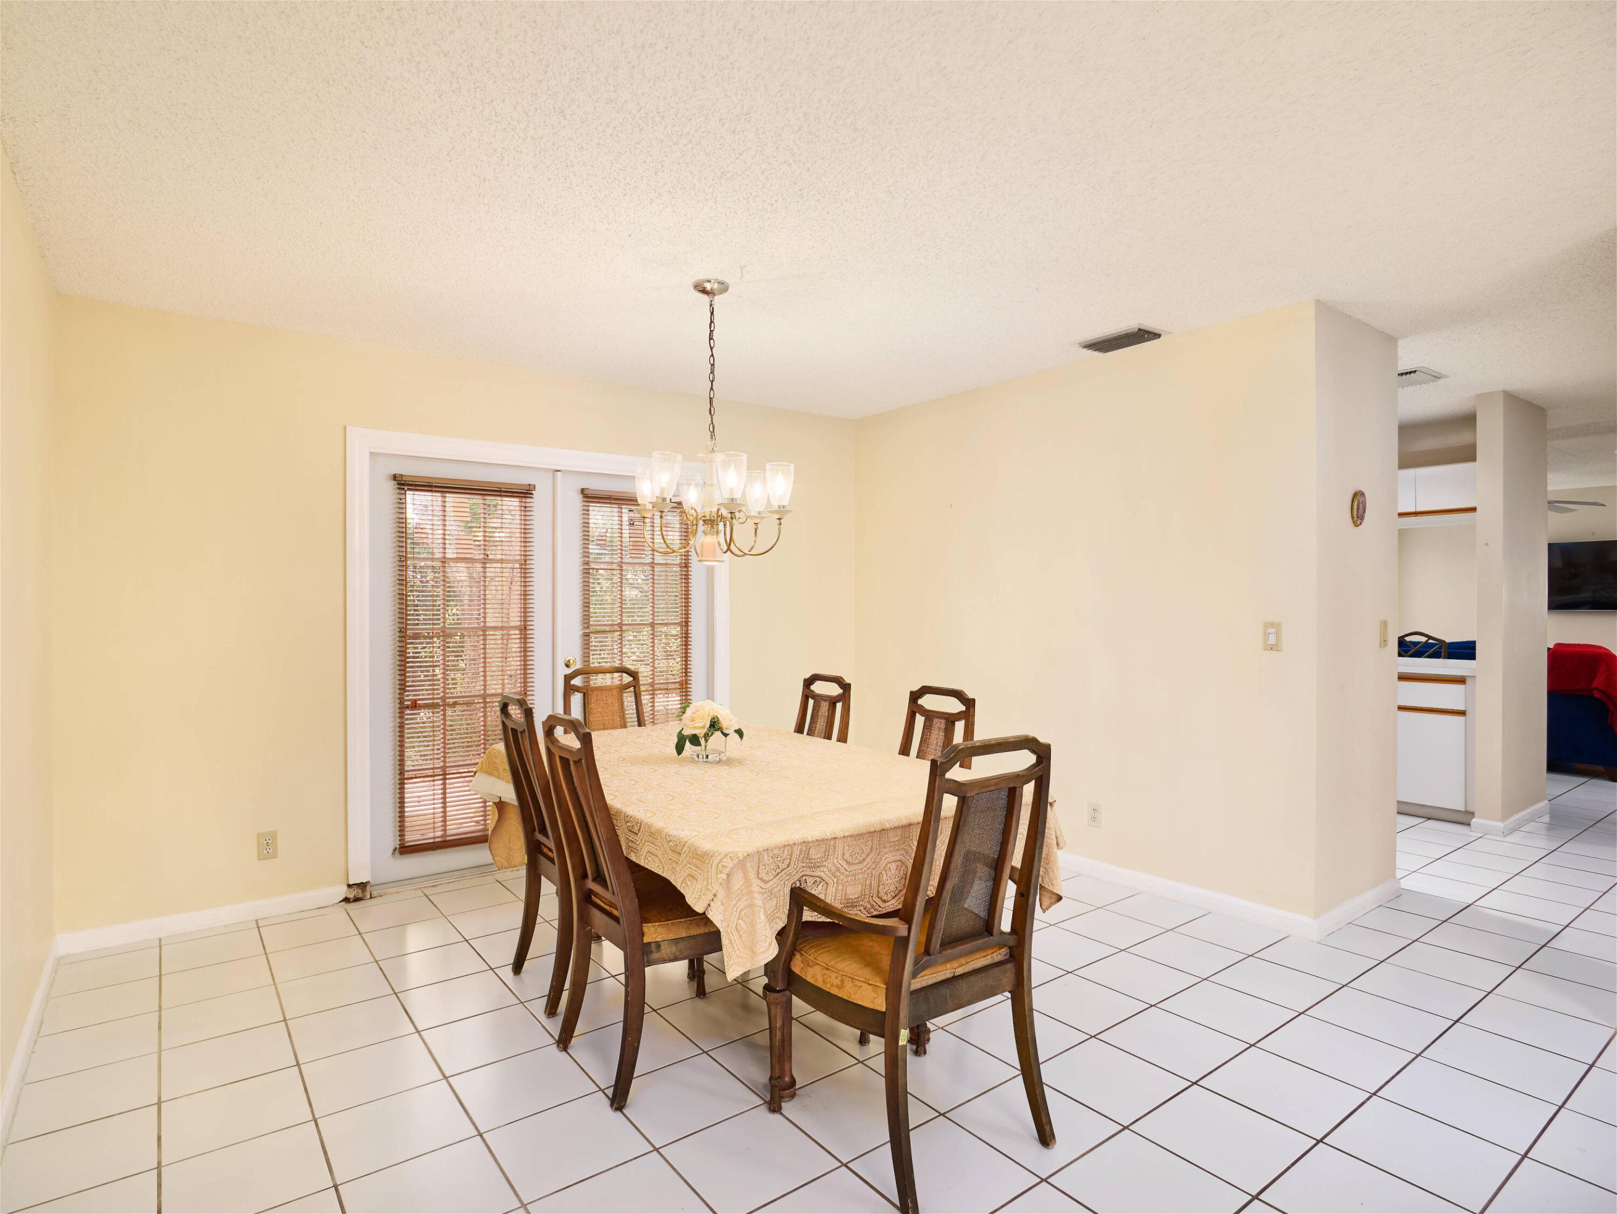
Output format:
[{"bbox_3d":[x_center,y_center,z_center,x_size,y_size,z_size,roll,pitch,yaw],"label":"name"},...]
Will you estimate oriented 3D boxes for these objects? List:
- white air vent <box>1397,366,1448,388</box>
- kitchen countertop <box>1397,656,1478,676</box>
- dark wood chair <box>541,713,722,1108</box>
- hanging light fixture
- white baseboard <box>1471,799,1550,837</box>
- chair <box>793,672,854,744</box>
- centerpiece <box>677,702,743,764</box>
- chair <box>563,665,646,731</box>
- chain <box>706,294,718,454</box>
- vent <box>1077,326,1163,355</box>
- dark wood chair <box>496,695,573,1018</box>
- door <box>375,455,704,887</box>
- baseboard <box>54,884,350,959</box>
[{"bbox_3d":[3.034,-1.179,4.337,0.320,0.030,0.340,0,0,-37],"label":"white air vent"},{"bbox_3d":[3.661,0.376,5.612,0.830,0.045,1.500,0,0,-37],"label":"kitchen countertop"},{"bbox_3d":[-0.419,0.787,2.435,0.600,0.990,0.485,0,0,-37],"label":"dark wood chair"},{"bbox_3d":[-0.350,-0.658,3.040,0.600,1.004,0.600,0,0,0],"label":"hanging light fixture"},{"bbox_3d":[4.149,1.231,4.969,0.880,0.080,0.165,0,0,-37],"label":"white baseboard"},{"bbox_3d":[-0.146,0.783,3.483,0.610,0.985,0.490,0,0,-37],"label":"chair"},{"bbox_3d":[-0.348,0.428,2.950,0.225,0.202,0.215,0,0,-7],"label":"centerpiece"},{"bbox_3d":[-0.837,0.783,3.837,0.550,0.985,0.630,0,0,-33],"label":"chair"},{"bbox_3d":[-0.351,-0.838,3.040,0.034,0.580,0.034,0,0,-37],"label":"chain"},{"bbox_3d":[1.358,-1.155,3.657,0.210,0.030,0.330,0,0,-37],"label":"vent"},{"bbox_3d":[-0.733,0.782,2.891,0.610,0.985,0.490,0,0,-37],"label":"dark wood chair"},{"bbox_3d":[-1.276,0.291,4.310,1.755,1.935,0.080,0,0,-37],"label":"door"},{"bbox_3d":[-2.390,1.251,3.385,0.950,0.080,0.016,0,0,-37],"label":"baseboard"}]

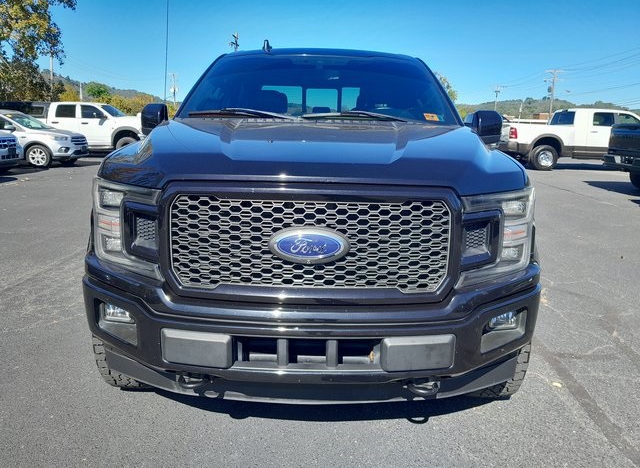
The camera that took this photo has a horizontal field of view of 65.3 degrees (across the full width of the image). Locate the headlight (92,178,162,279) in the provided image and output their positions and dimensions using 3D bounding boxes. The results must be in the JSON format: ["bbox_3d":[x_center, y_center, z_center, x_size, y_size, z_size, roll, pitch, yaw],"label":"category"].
[{"bbox_3d":[-0.794,-0.036,2.042,0.391,0.365,0.325,1,13,1],"label":"headlight"}]

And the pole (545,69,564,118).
[{"bbox_3d":[31.897,-17.560,69.027,2.800,9.900,0.700,1,13,1],"label":"pole"}]

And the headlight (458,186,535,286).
[{"bbox_3d":[0.723,-0.004,2.019,0.391,0.365,0.325,1,13,1],"label":"headlight"}]

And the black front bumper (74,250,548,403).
[{"bbox_3d":[-0.043,0.383,2.090,2.020,0.507,0.507,1,13,1],"label":"black front bumper"}]

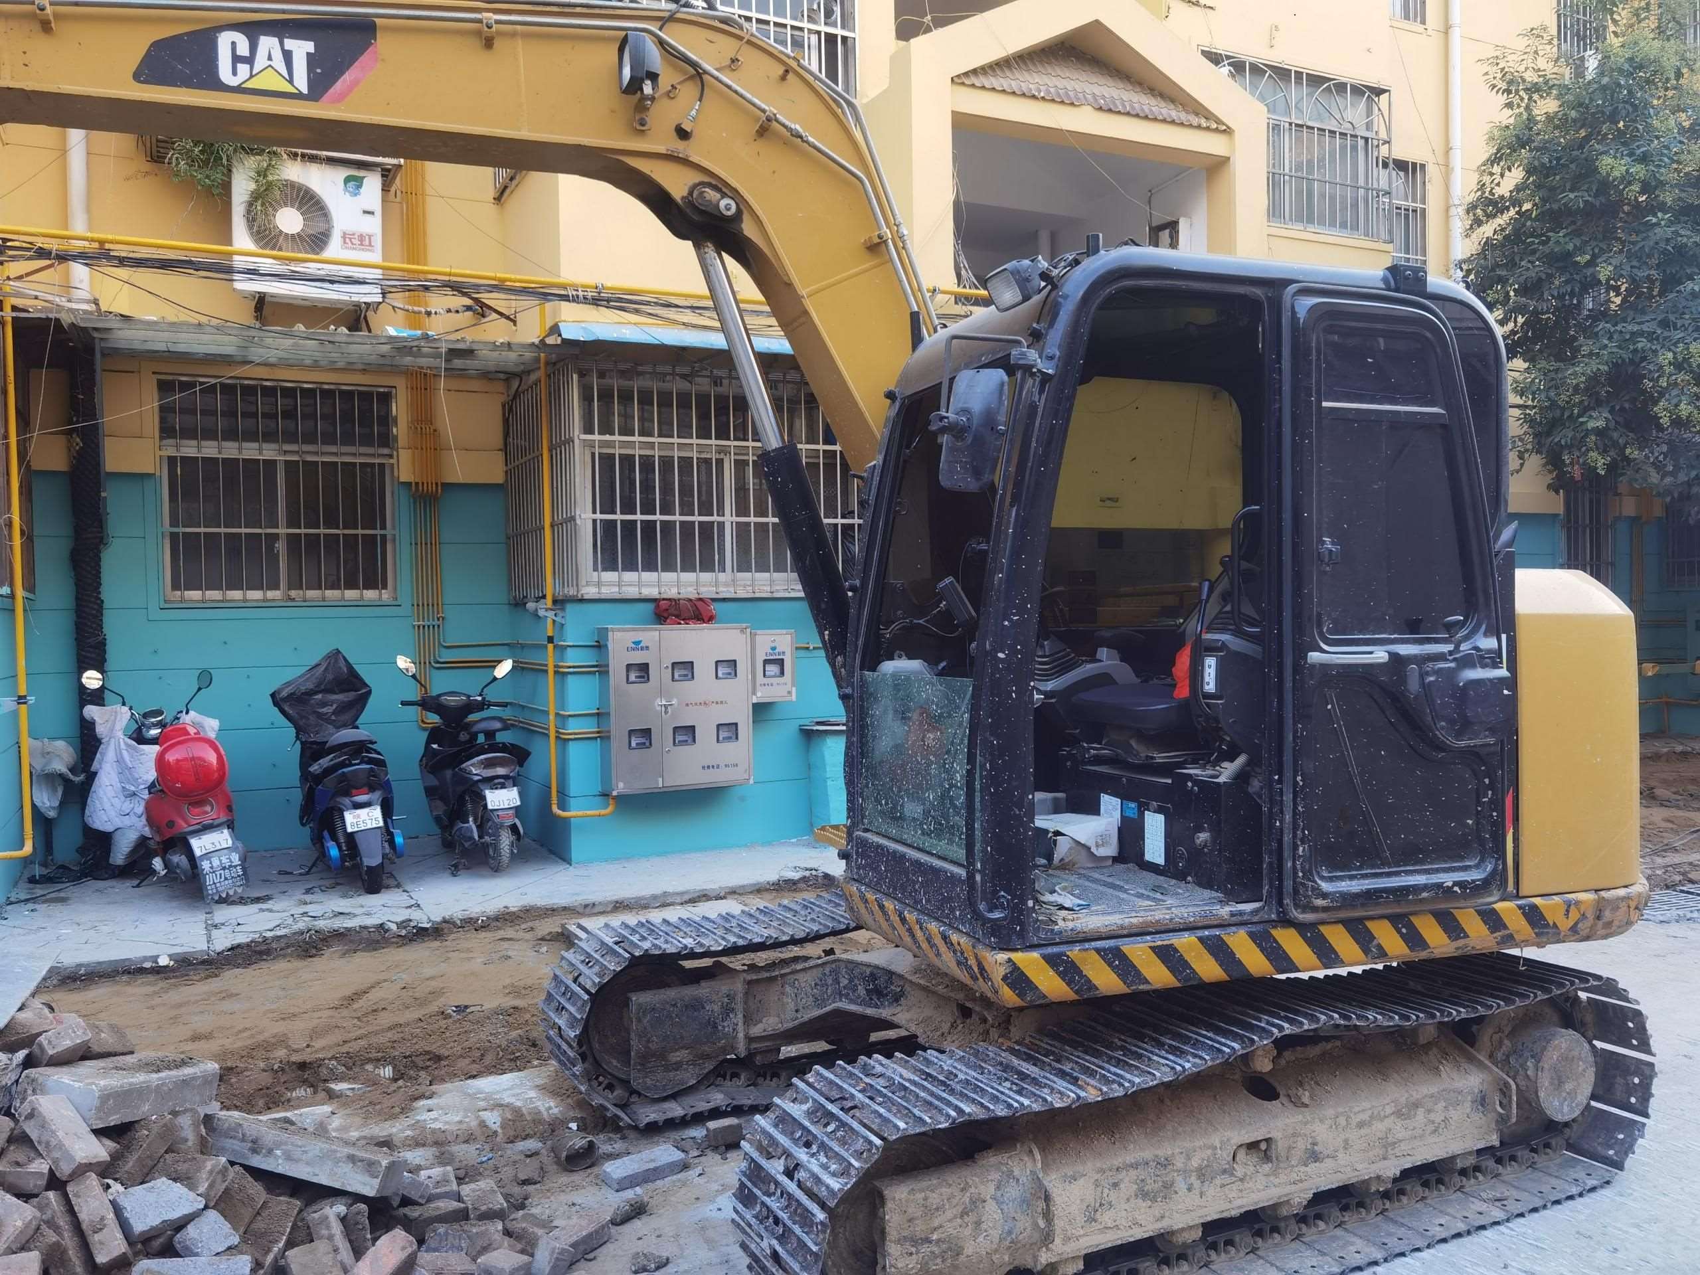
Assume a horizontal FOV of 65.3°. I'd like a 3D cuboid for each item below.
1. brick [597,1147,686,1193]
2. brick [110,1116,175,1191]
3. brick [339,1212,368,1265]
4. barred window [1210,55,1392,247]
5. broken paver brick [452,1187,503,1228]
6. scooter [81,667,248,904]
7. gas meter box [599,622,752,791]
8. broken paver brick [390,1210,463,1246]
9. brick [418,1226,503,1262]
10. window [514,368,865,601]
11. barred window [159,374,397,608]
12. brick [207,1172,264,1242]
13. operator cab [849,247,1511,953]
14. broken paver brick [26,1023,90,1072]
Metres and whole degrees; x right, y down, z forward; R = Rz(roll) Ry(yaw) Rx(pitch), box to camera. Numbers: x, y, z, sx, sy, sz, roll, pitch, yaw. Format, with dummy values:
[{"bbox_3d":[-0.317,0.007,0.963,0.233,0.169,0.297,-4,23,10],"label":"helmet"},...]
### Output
[{"bbox_3d":[-0.603,1.562,3.905,0.235,0.050,0.095,-1,0,-39],"label":"brick"},{"bbox_3d":[-1.945,1.413,3.640,0.105,0.058,0.190,-13,35,23],"label":"brick"},{"bbox_3d":[-1.212,1.476,3.270,0.060,0.140,0.070,-12,-32,-14],"label":"brick"},{"bbox_3d":[3.670,-4.037,11.088,2.112,1.331,0.260,-2,2,-26],"label":"barred window"},{"bbox_3d":[-0.975,1.499,3.490,0.095,0.055,0.140,9,-4,-29],"label":"broken paver brick"},{"bbox_3d":[-3.932,0.850,7.733,0.760,1.240,1.670,-2,2,-37],"label":"scooter"},{"bbox_3d":[-1.125,0.451,8.589,0.946,1.041,0.267,-2,2,-26],"label":"gas meter box"},{"bbox_3d":[-1.073,1.497,3.410,0.150,0.055,0.095,1,-7,-40],"label":"broken paver brick"},{"bbox_3d":[-0.968,1.504,3.300,0.185,0.062,0.097,-1,1,-26],"label":"brick"},{"bbox_3d":[-1.184,-0.999,9.431,2.100,1.449,1.659,-2,1,-29],"label":"window"},{"bbox_3d":[-3.924,-0.992,9.174,1.488,1.504,0.130,-2,2,-26],"label":"barred window"},{"bbox_3d":[-1.470,1.356,3.156,0.057,0.098,0.140,-34,21,17],"label":"brick"},{"bbox_3d":[0.927,-0.125,3.920,1.620,1.730,1.070,-1,0,-21],"label":"operator cab"},{"bbox_3d":[-2.436,1.258,4.080,0.132,0.070,0.085,-19,25,-3],"label":"broken paver brick"}]

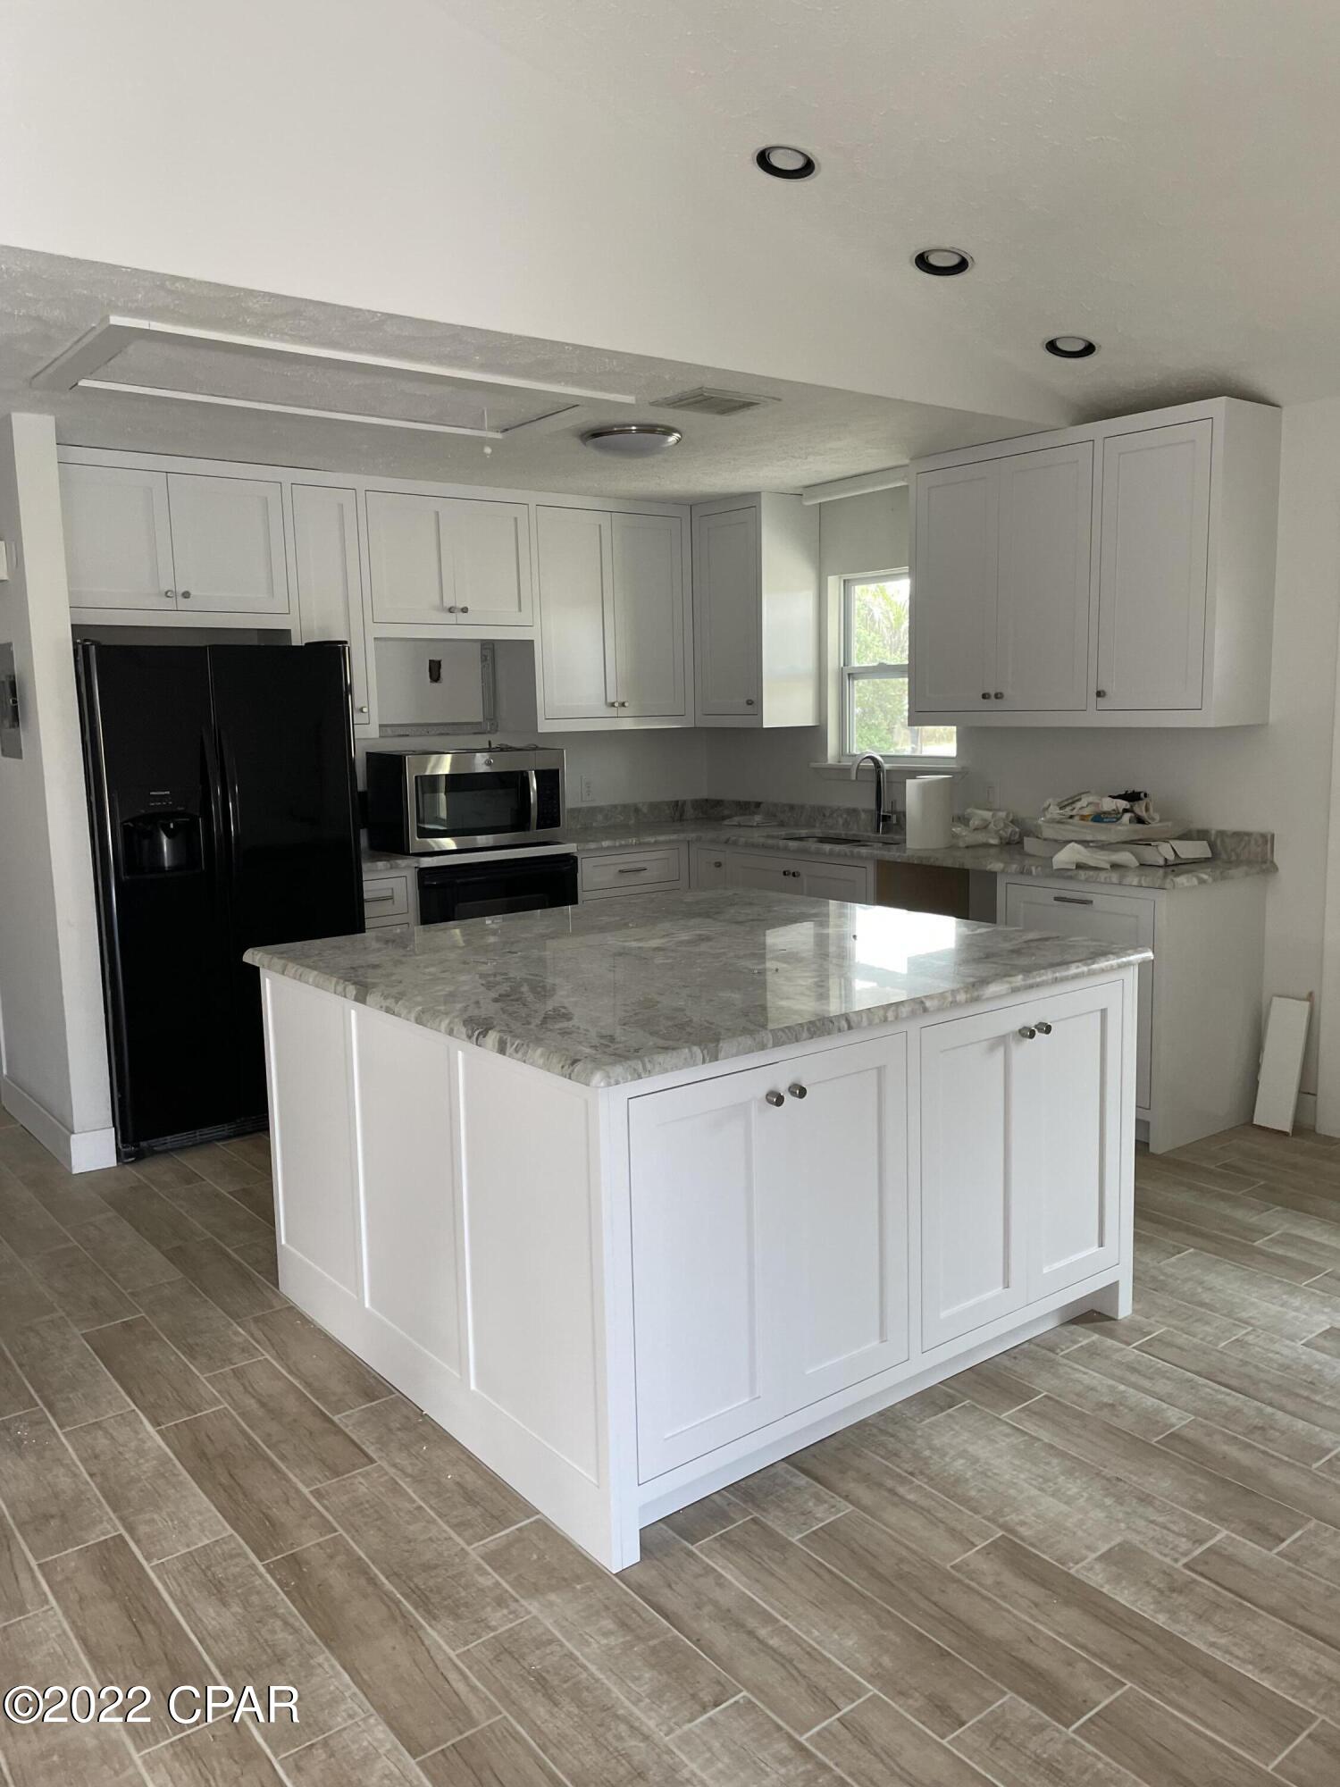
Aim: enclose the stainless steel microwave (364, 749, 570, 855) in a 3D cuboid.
[{"bbox_3d":[-0.874,-0.414,5.829,0.760,0.403,0.385,-7,10,-37],"label":"stainless steel microwave"}]

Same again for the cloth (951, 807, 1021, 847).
[{"bbox_3d":[1.263,-0.266,5.394,0.192,0.136,0.242,-7,10,-37],"label":"cloth"}]

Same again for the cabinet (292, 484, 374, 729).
[{"bbox_3d":[-1.440,-1.134,5.445,0.302,0.983,0.368,-7,10,-37],"label":"cabinet"}]

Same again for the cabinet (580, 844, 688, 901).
[{"bbox_3d":[-0.336,0.196,6.345,0.625,0.873,0.618,-7,10,-37],"label":"cabinet"}]

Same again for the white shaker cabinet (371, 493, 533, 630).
[{"bbox_3d":[-1.017,-1.406,5.780,0.777,0.540,0.358,-7,10,-37],"label":"white shaker cabinet"}]

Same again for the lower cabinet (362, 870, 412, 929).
[{"bbox_3d":[-1.331,0.323,5.580,0.340,0.873,0.618,-7,10,-37],"label":"lower cabinet"}]

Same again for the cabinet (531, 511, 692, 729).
[{"bbox_3d":[-0.362,-1.279,6.309,0.835,0.975,0.358,-7,10,-37],"label":"cabinet"}]

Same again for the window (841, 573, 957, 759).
[{"bbox_3d":[1.040,-1.019,6.017,0.080,0.855,0.755,-7,10,-37],"label":"window"}]

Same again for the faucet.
[{"bbox_3d":[0.877,-0.421,5.748,0.207,0.363,0.121,-7,10,-37],"label":"faucet"}]

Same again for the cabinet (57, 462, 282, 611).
[{"bbox_3d":[-1.925,-1.300,5.043,0.887,0.514,0.368,-7,10,-37],"label":"cabinet"}]

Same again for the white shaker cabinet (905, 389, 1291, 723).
[{"bbox_3d":[1.504,-1.147,4.968,0.342,1.046,1.339,-7,10,-37],"label":"white shaker cabinet"}]

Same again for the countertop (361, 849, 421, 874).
[{"bbox_3d":[-1.333,-0.126,5.505,0.355,0.038,0.646,-7,10,-37],"label":"countertop"}]

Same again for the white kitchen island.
[{"bbox_3d":[0.045,0.585,3.320,1.605,0.923,1.555,-7,10,-37],"label":"white kitchen island"}]

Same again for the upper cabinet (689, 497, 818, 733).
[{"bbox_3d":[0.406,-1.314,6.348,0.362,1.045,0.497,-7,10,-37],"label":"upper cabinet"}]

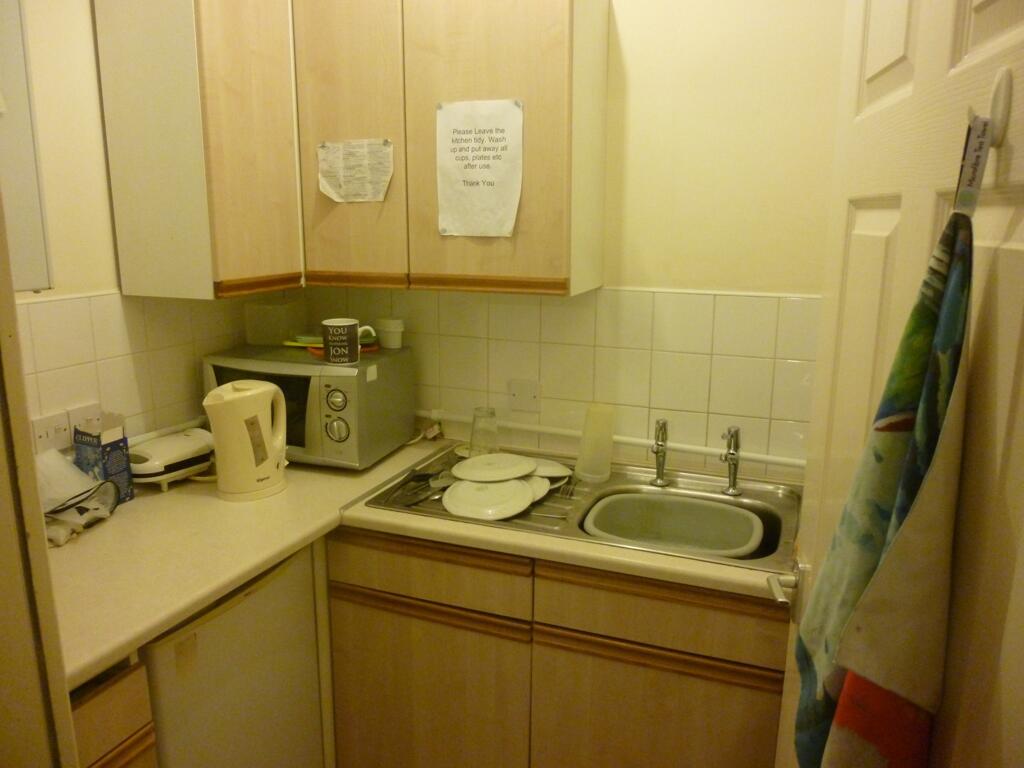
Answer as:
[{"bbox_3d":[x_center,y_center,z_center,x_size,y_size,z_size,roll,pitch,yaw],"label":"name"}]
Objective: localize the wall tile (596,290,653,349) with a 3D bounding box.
[{"bbox_3d":[0.290,-0.166,1.912,0.148,0.148,0.010,5,13,20],"label":"wall tile"}]

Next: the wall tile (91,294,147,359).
[{"bbox_3d":[-0.952,-0.139,1.792,0.010,0.149,0.149,5,12,20],"label":"wall tile"}]

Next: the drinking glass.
[{"bbox_3d":[-0.080,0.129,2.024,0.079,0.138,0.079,1,12,0],"label":"drinking glass"}]

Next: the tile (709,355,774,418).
[{"bbox_3d":[0.570,0.005,1.835,0.148,0.148,0.010,5,13,20],"label":"tile"}]

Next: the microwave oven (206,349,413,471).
[{"bbox_3d":[-0.548,0.045,2.031,0.455,0.261,0.327,5,12,18],"label":"microwave oven"}]

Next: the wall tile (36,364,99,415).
[{"bbox_3d":[-0.993,0.038,1.669,0.010,0.148,0.148,5,13,20],"label":"wall tile"}]

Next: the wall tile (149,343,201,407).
[{"bbox_3d":[-0.879,-0.019,1.916,0.010,0.148,0.146,5,13,20],"label":"wall tile"}]

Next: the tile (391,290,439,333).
[{"bbox_3d":[-0.274,-0.217,2.114,0.148,0.148,0.010,5,13,20],"label":"tile"}]

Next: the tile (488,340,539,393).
[{"bbox_3d":[0.006,-0.044,2.045,0.148,0.148,0.010,5,13,20],"label":"tile"}]

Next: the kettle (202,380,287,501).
[{"bbox_3d":[-0.617,0.127,1.729,0.150,0.250,0.215,11,16,39],"label":"kettle"}]

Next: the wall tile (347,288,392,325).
[{"bbox_3d":[-0.413,-0.228,2.158,0.148,0.145,0.010,5,13,20],"label":"wall tile"}]

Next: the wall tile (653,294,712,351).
[{"bbox_3d":[0.433,-0.154,1.864,0.149,0.149,0.010,5,12,20],"label":"wall tile"}]

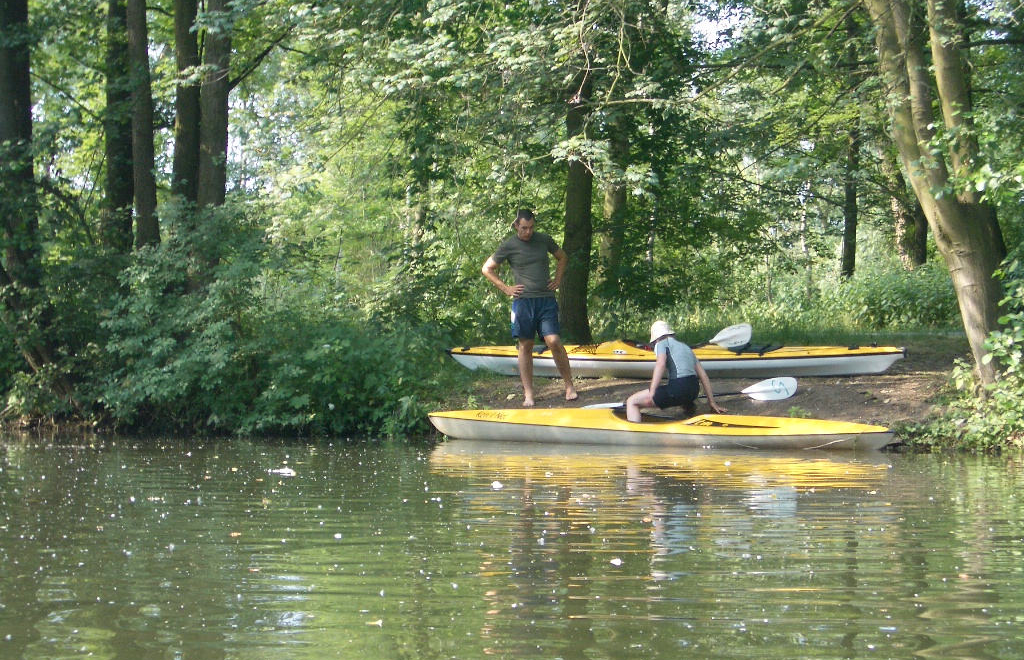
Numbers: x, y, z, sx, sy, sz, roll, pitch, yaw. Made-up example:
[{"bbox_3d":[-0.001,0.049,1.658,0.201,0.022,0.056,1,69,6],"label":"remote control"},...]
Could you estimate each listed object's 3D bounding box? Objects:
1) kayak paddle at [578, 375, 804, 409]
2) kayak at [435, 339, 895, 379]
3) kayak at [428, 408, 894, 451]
[{"bbox_3d":[1.668,0.621,20.450,2.120,0.200,0.200,-4,2,-15],"label":"kayak paddle"},{"bbox_3d":[1.628,0.286,21.600,4.530,0.380,0.600,0,1,0],"label":"kayak"},{"bbox_3d":[1.343,0.904,19.600,4.180,0.360,0.600,1,1,9],"label":"kayak"}]

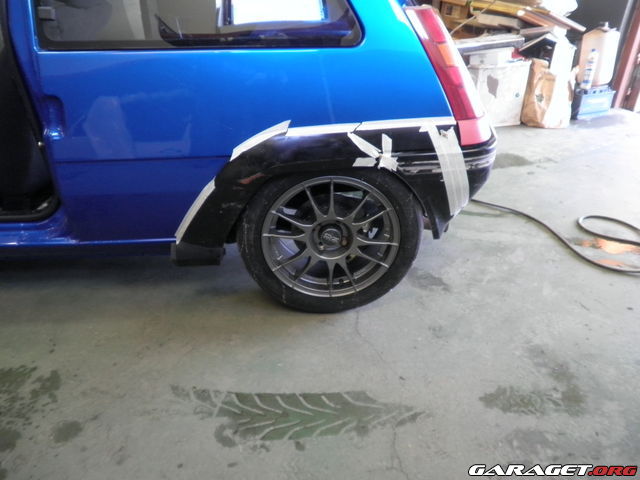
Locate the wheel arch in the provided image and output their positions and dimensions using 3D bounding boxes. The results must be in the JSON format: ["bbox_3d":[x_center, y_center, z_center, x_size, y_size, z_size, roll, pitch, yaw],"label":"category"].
[{"bbox_3d":[0.027,-0.157,1.491,1.000,0.450,0.210,-2,30,-1],"label":"wheel arch"}]

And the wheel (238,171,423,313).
[{"bbox_3d":[0.034,-0.038,1.575,0.575,0.575,0.200,-2,30,-1],"label":"wheel"}]

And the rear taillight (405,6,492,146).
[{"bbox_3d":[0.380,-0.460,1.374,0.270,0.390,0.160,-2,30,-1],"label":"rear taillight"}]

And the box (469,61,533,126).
[{"bbox_3d":[1.219,-1.064,3.444,0.390,0.410,0.320,-8,31,-11],"label":"box"}]

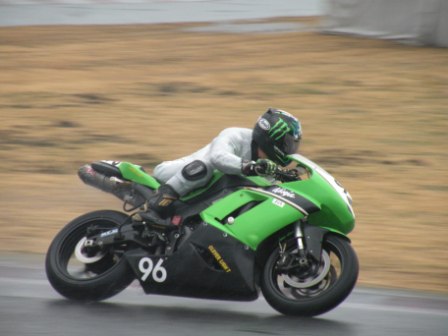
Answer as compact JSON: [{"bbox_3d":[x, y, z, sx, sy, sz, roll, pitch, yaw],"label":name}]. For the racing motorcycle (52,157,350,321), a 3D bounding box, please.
[{"bbox_3d":[-0.075,0.370,24.243,2.020,1.130,0.680,3,-33,24],"label":"racing motorcycle"}]

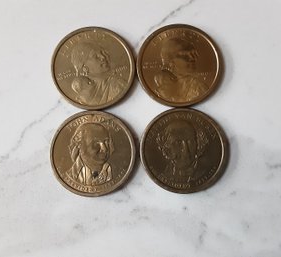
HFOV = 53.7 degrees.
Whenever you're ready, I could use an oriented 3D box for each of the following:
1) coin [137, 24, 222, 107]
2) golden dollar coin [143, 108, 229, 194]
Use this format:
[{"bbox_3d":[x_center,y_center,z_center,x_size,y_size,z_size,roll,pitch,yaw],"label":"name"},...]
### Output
[{"bbox_3d":[0.012,-0.020,0.087,0.026,0.002,0.026,0,85,-1],"label":"coin"},{"bbox_3d":[0.013,0.007,0.085,0.026,0.002,0.026,0,85,-1],"label":"golden dollar coin"}]

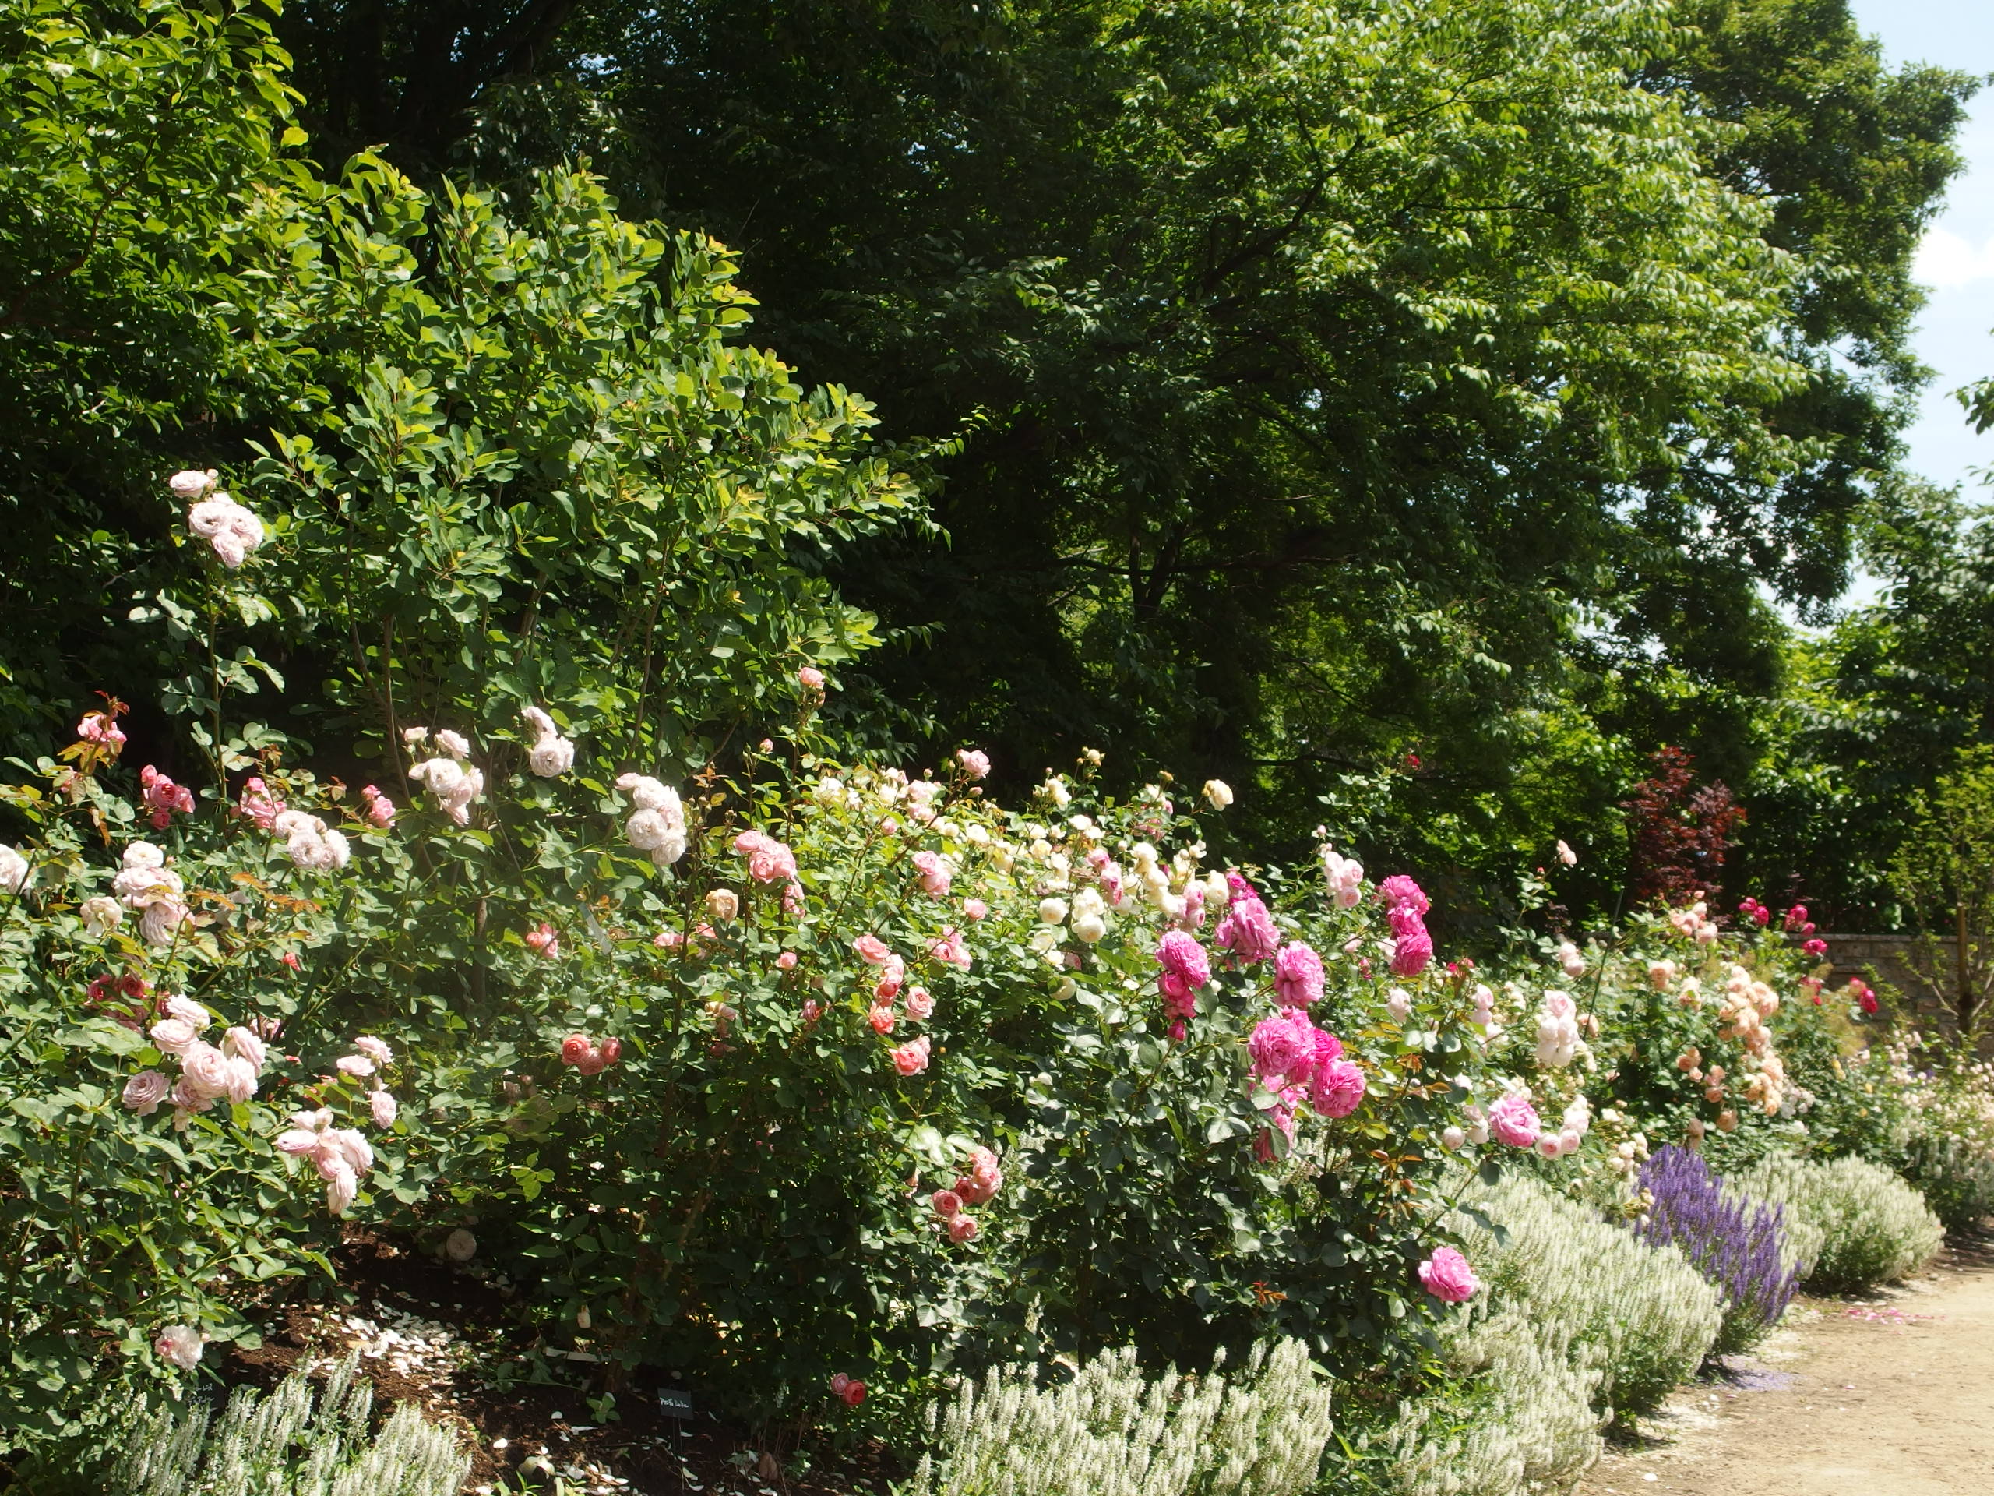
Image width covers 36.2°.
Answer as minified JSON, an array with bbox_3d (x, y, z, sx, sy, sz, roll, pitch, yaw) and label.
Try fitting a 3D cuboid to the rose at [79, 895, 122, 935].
[{"bbox_3d":[-1.688,0.315,5.750,0.082,0.076,0.067,1,-1,-26],"label":"rose"}]

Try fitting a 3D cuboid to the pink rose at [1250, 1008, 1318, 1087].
[{"bbox_3d":[0.534,0.560,5.700,0.122,0.140,0.111,0,-1,20],"label":"pink rose"}]

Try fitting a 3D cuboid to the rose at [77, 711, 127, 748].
[{"bbox_3d":[-1.788,-0.036,6.100,0.100,0.075,0.085,0,-1,-6],"label":"rose"}]

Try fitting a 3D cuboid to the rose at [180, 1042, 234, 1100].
[{"bbox_3d":[-1.449,0.593,5.600,0.100,0.109,0.089,1,-2,-29],"label":"rose"}]

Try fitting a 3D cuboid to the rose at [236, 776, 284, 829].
[{"bbox_3d":[-1.496,0.112,6.200,0.098,0.108,0.087,0,-1,-14],"label":"rose"}]

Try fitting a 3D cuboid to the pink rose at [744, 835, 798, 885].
[{"bbox_3d":[-0.473,0.237,6.400,0.114,0.104,0.093,0,-1,-4],"label":"pink rose"}]

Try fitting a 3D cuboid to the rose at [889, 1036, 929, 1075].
[{"bbox_3d":[-0.184,0.645,6.400,0.085,0.085,0.072,0,-1,13],"label":"rose"}]

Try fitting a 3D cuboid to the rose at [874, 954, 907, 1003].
[{"bbox_3d":[-0.225,0.485,6.450,0.072,0.099,0.084,0,-1,-12],"label":"rose"}]

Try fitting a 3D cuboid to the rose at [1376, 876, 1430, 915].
[{"bbox_3d":[0.866,0.312,6.500,0.109,0.083,0.093,0,-1,8],"label":"rose"}]

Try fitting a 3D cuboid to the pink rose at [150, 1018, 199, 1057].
[{"bbox_3d":[-1.576,0.554,5.850,0.092,0.078,0.079,0,-1,15],"label":"pink rose"}]

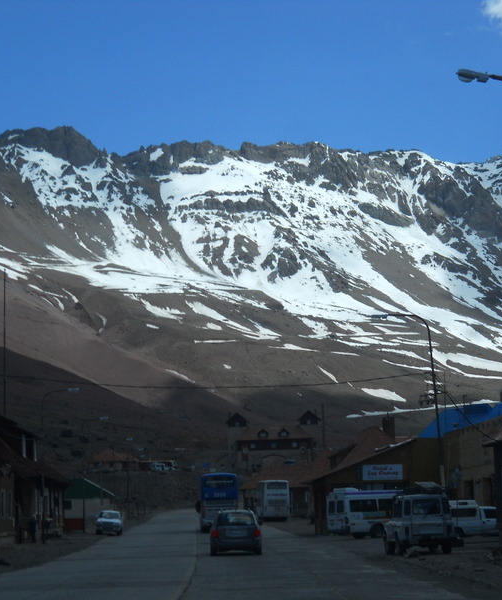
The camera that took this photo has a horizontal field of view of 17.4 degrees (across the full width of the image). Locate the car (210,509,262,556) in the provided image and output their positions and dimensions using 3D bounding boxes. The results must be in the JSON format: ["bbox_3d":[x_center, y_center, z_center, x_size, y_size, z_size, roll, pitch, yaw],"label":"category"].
[{"bbox_3d":[-0.530,7.860,55.700,1.680,1.560,4.200,-1,-8,-2],"label":"car"}]

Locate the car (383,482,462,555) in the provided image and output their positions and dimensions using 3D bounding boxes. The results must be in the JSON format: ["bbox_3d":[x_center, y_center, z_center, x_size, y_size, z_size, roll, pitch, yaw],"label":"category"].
[{"bbox_3d":[5.500,7.270,54.200,1.750,2.220,3.900,-1,-8,-4],"label":"car"}]

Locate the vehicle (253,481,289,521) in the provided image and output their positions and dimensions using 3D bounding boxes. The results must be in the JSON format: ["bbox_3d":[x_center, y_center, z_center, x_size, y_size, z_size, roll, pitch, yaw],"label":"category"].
[{"bbox_3d":[2.270,21.000,171.700,2.570,4.150,13.000,-1,-8,-3],"label":"vehicle"}]

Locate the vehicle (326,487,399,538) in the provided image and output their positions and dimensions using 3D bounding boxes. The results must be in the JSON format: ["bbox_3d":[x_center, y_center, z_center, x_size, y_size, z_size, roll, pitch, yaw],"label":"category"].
[{"bbox_3d":[7.259,11.167,86.699,6.400,2.680,1.980,3,-9,-32],"label":"vehicle"}]

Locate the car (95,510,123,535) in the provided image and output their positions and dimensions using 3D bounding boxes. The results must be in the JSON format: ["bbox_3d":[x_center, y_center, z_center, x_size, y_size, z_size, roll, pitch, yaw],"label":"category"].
[{"bbox_3d":[-9.600,15.200,111.800,1.660,1.550,4.300,-1,-8,-2],"label":"car"}]

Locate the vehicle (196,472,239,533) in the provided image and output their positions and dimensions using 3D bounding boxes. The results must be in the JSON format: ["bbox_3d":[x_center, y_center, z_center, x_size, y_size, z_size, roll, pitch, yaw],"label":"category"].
[{"bbox_3d":[-2.300,14.750,118.900,2.570,4.100,13.500,-1,-8,-2],"label":"vehicle"}]

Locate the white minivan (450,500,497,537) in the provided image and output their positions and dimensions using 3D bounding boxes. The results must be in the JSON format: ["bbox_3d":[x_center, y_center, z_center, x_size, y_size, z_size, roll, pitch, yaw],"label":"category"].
[{"bbox_3d":[11.400,10.660,80.200,4.400,1.780,1.680,0,-8,-10],"label":"white minivan"}]

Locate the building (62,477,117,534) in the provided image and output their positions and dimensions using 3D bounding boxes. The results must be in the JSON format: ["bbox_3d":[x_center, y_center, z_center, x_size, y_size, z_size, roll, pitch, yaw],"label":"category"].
[{"bbox_3d":[-13.000,16.100,129.200,5.400,4.350,8.000,-1,-8,-3],"label":"building"}]

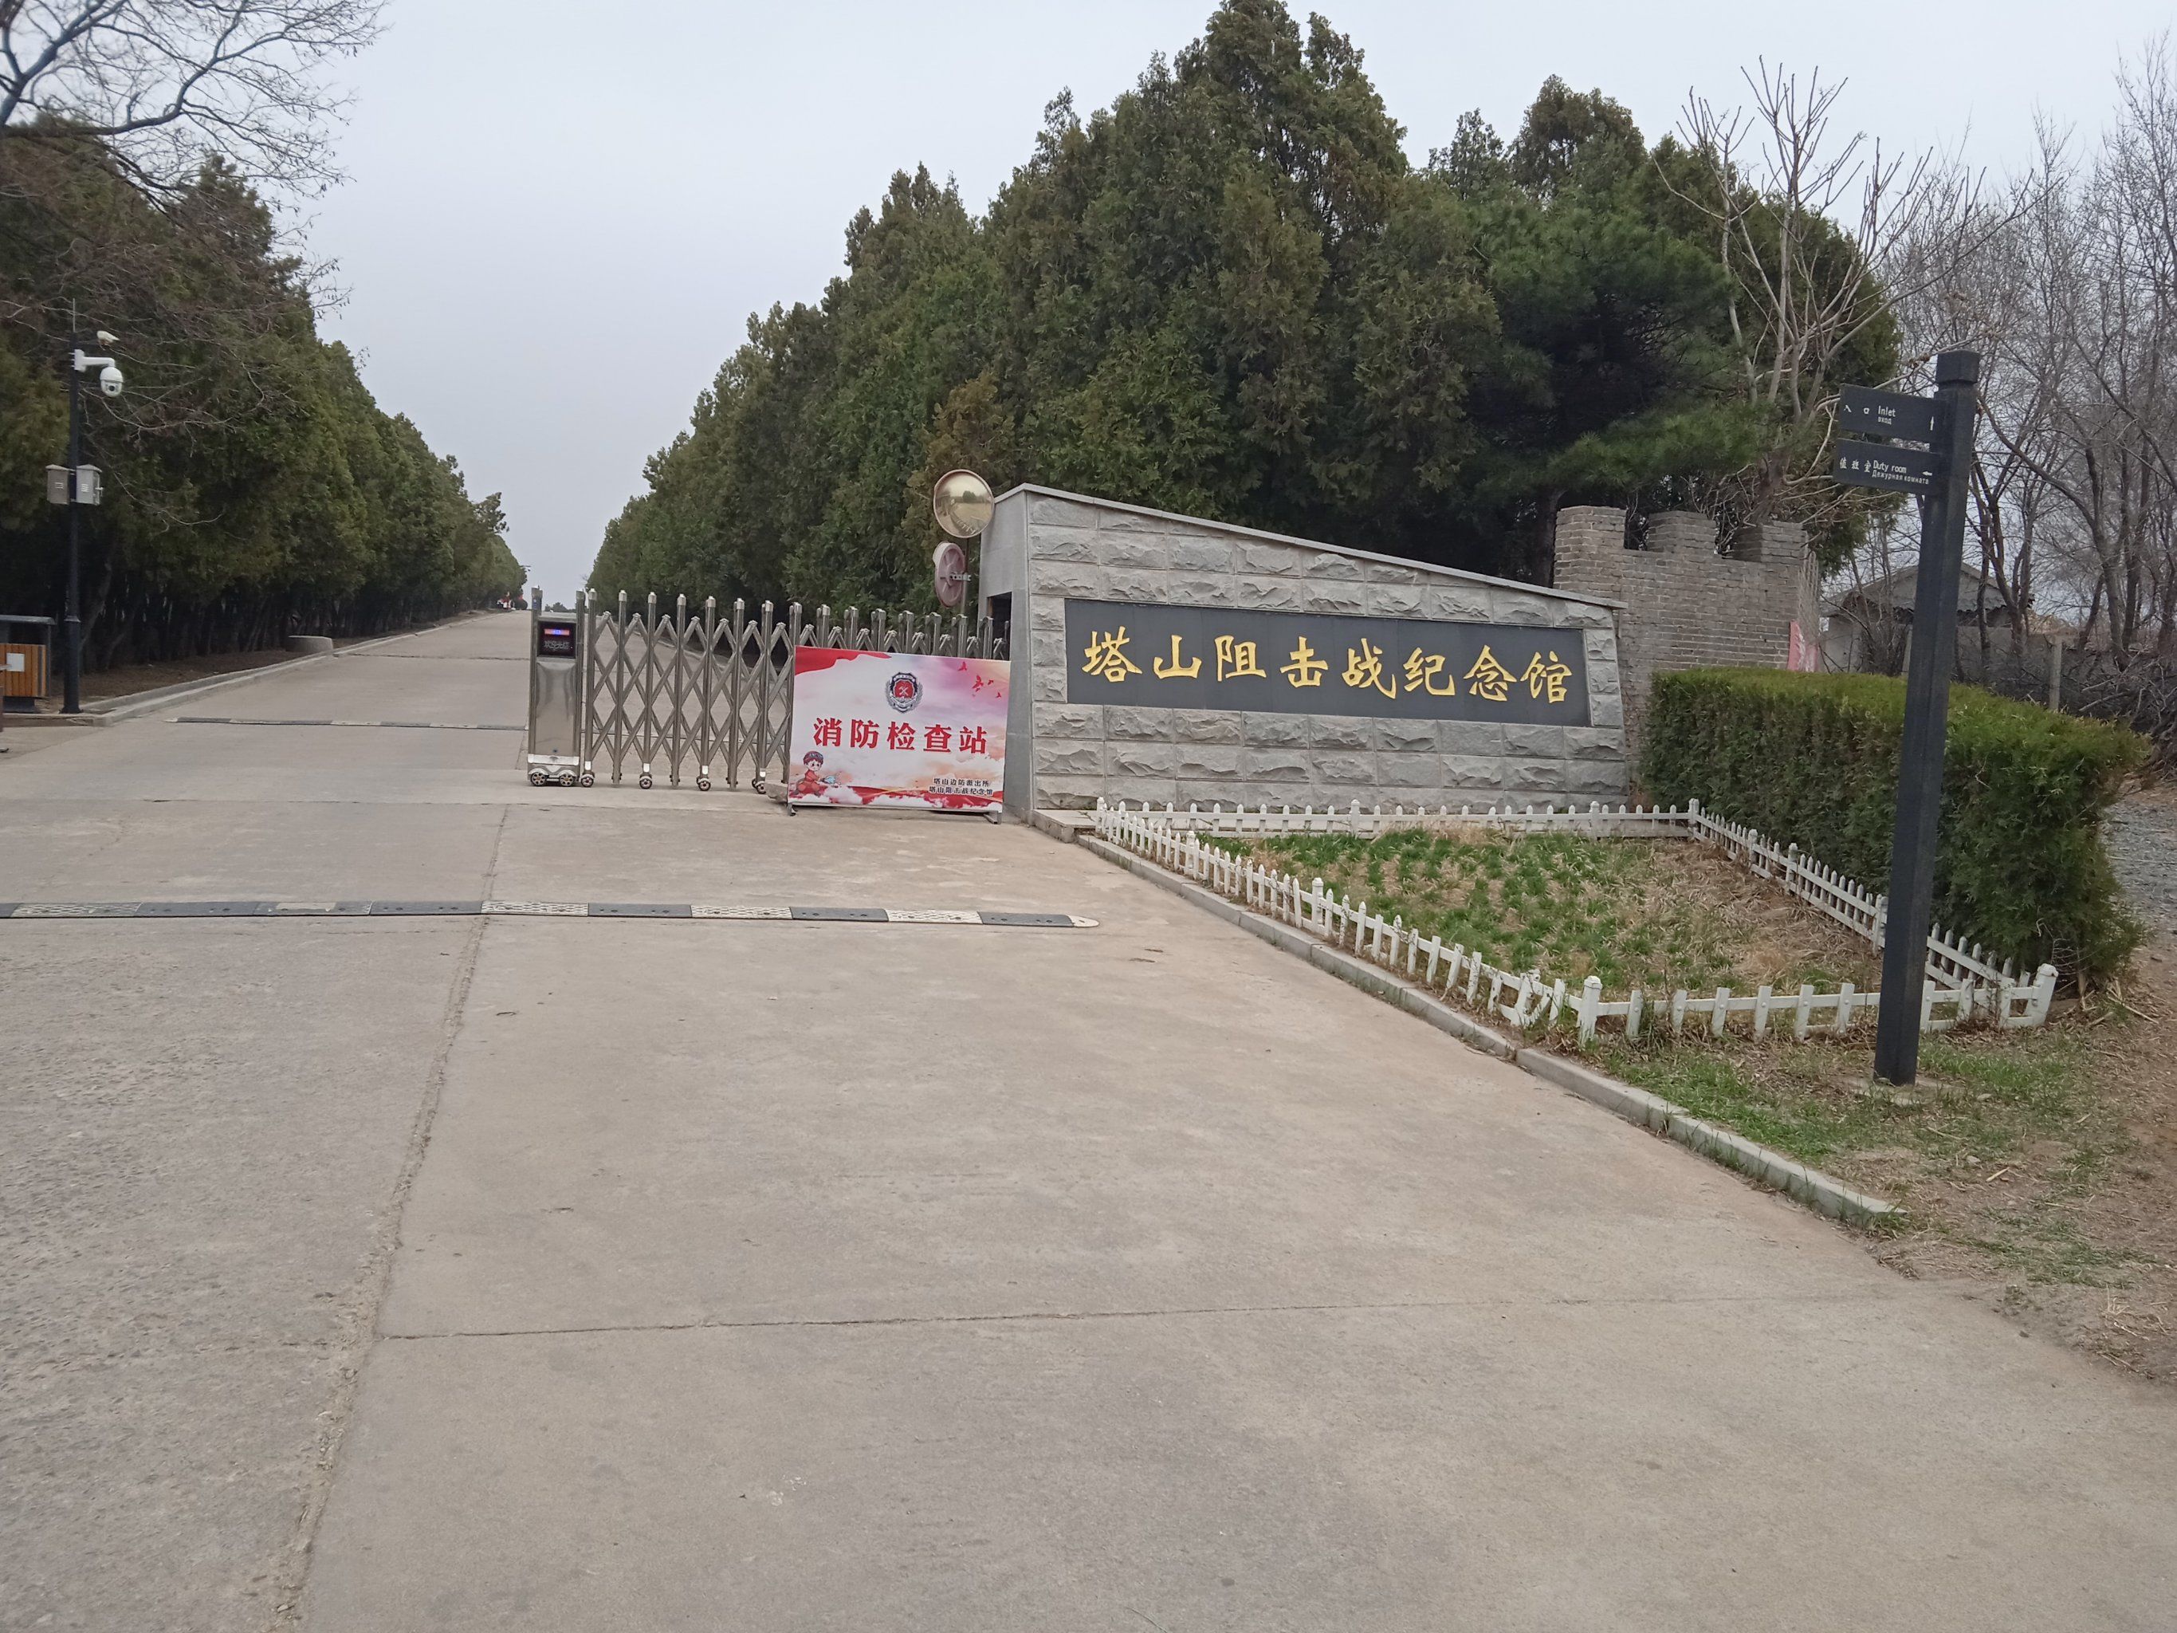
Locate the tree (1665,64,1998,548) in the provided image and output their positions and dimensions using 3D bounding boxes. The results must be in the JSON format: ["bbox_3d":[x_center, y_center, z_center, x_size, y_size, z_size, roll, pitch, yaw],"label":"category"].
[{"bbox_3d":[8.109,-4.100,19.649,3.600,7.800,3.200,3,5,0],"label":"tree"}]

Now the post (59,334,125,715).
[{"bbox_3d":[-10.229,-2.994,17.958,0.750,3.850,0.400,3,5,-6],"label":"post"}]

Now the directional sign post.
[{"bbox_3d":[2.838,-0.334,6.313,0.700,2.660,0.150,1,6,-27],"label":"directional sign post"}]

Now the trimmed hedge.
[{"bbox_3d":[5.228,-0.173,12.691,0.750,1.360,9.400,4,5,7],"label":"trimmed hedge"}]

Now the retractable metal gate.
[{"bbox_3d":[-2.428,-1.025,15.406,3.850,1.650,0.500,2,5,-15],"label":"retractable metal gate"}]

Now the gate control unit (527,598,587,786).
[{"bbox_3d":[-4.482,-1.085,14.890,0.430,1.630,0.500,2,5,-15],"label":"gate control unit"}]

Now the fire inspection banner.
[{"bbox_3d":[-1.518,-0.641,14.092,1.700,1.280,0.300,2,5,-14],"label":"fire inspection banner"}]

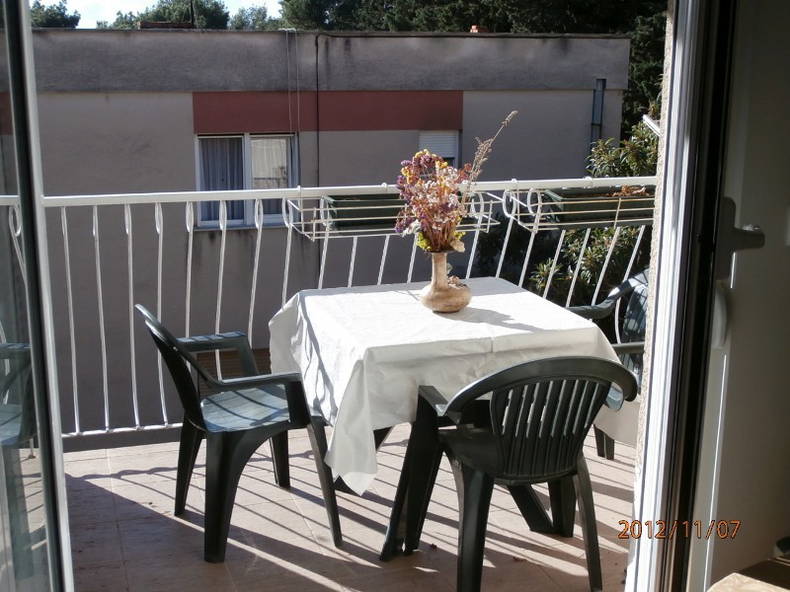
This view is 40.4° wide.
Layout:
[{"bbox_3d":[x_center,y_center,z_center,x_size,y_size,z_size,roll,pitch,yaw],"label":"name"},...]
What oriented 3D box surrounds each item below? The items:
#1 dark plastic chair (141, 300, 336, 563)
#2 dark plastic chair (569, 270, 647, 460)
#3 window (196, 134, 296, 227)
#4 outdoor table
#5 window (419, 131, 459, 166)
[{"bbox_3d":[-0.532,0.392,3.472,0.575,0.800,0.560,-6,15,-24],"label":"dark plastic chair"},{"bbox_3d":[0.780,0.293,3.935,0.575,0.800,0.560,-4,14,-18],"label":"dark plastic chair"},{"bbox_3d":[-1.899,-1.480,13.827,1.311,1.220,0.140,-4,14,-18],"label":"window"},{"bbox_3d":[0.145,0.392,3.669,0.840,0.725,0.820,-4,14,-18],"label":"outdoor table"},{"bbox_3d":[0.596,-1.929,14.553,0.586,0.616,0.130,-4,14,-18],"label":"window"}]

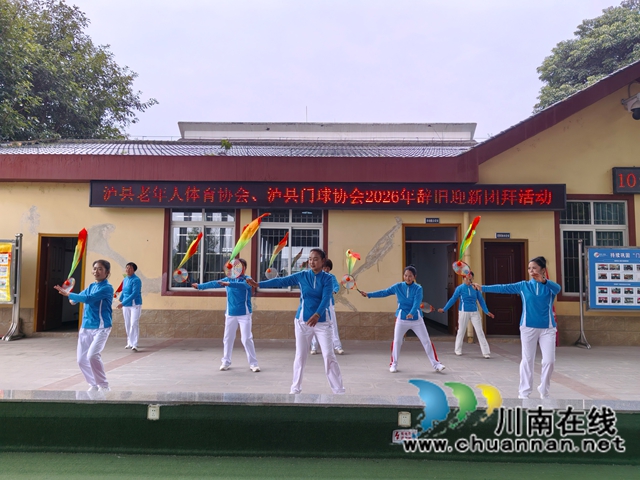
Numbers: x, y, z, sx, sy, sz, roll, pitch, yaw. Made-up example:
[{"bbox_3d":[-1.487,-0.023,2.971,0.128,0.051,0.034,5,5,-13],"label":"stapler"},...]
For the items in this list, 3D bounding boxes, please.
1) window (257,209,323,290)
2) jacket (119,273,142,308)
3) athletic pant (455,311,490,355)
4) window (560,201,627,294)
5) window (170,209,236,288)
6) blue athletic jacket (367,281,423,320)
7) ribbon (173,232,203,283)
[{"bbox_3d":[-0.632,0.156,10.817,1.394,1.924,0.120,1,-4,1],"label":"window"},{"bbox_3d":[-3.509,0.916,9.243,0.440,0.620,0.360,-2,-5,36],"label":"jacket"},{"bbox_3d":[2.685,1.606,8.813,0.559,0.795,0.340,1,-4,0],"label":"athletic pant"},{"bbox_3d":[5.798,0.165,10.581,1.308,2.013,0.120,1,-4,1],"label":"window"},{"bbox_3d":[-2.532,0.143,10.857,1.350,1.904,0.120,1,-4,1],"label":"window"},{"bbox_3d":[1.097,0.885,7.375,0.799,0.588,0.360,0,-4,3],"label":"blue athletic jacket"},{"bbox_3d":[-1.829,0.244,6.900,0.328,0.678,0.200,0,-4,10],"label":"ribbon"}]

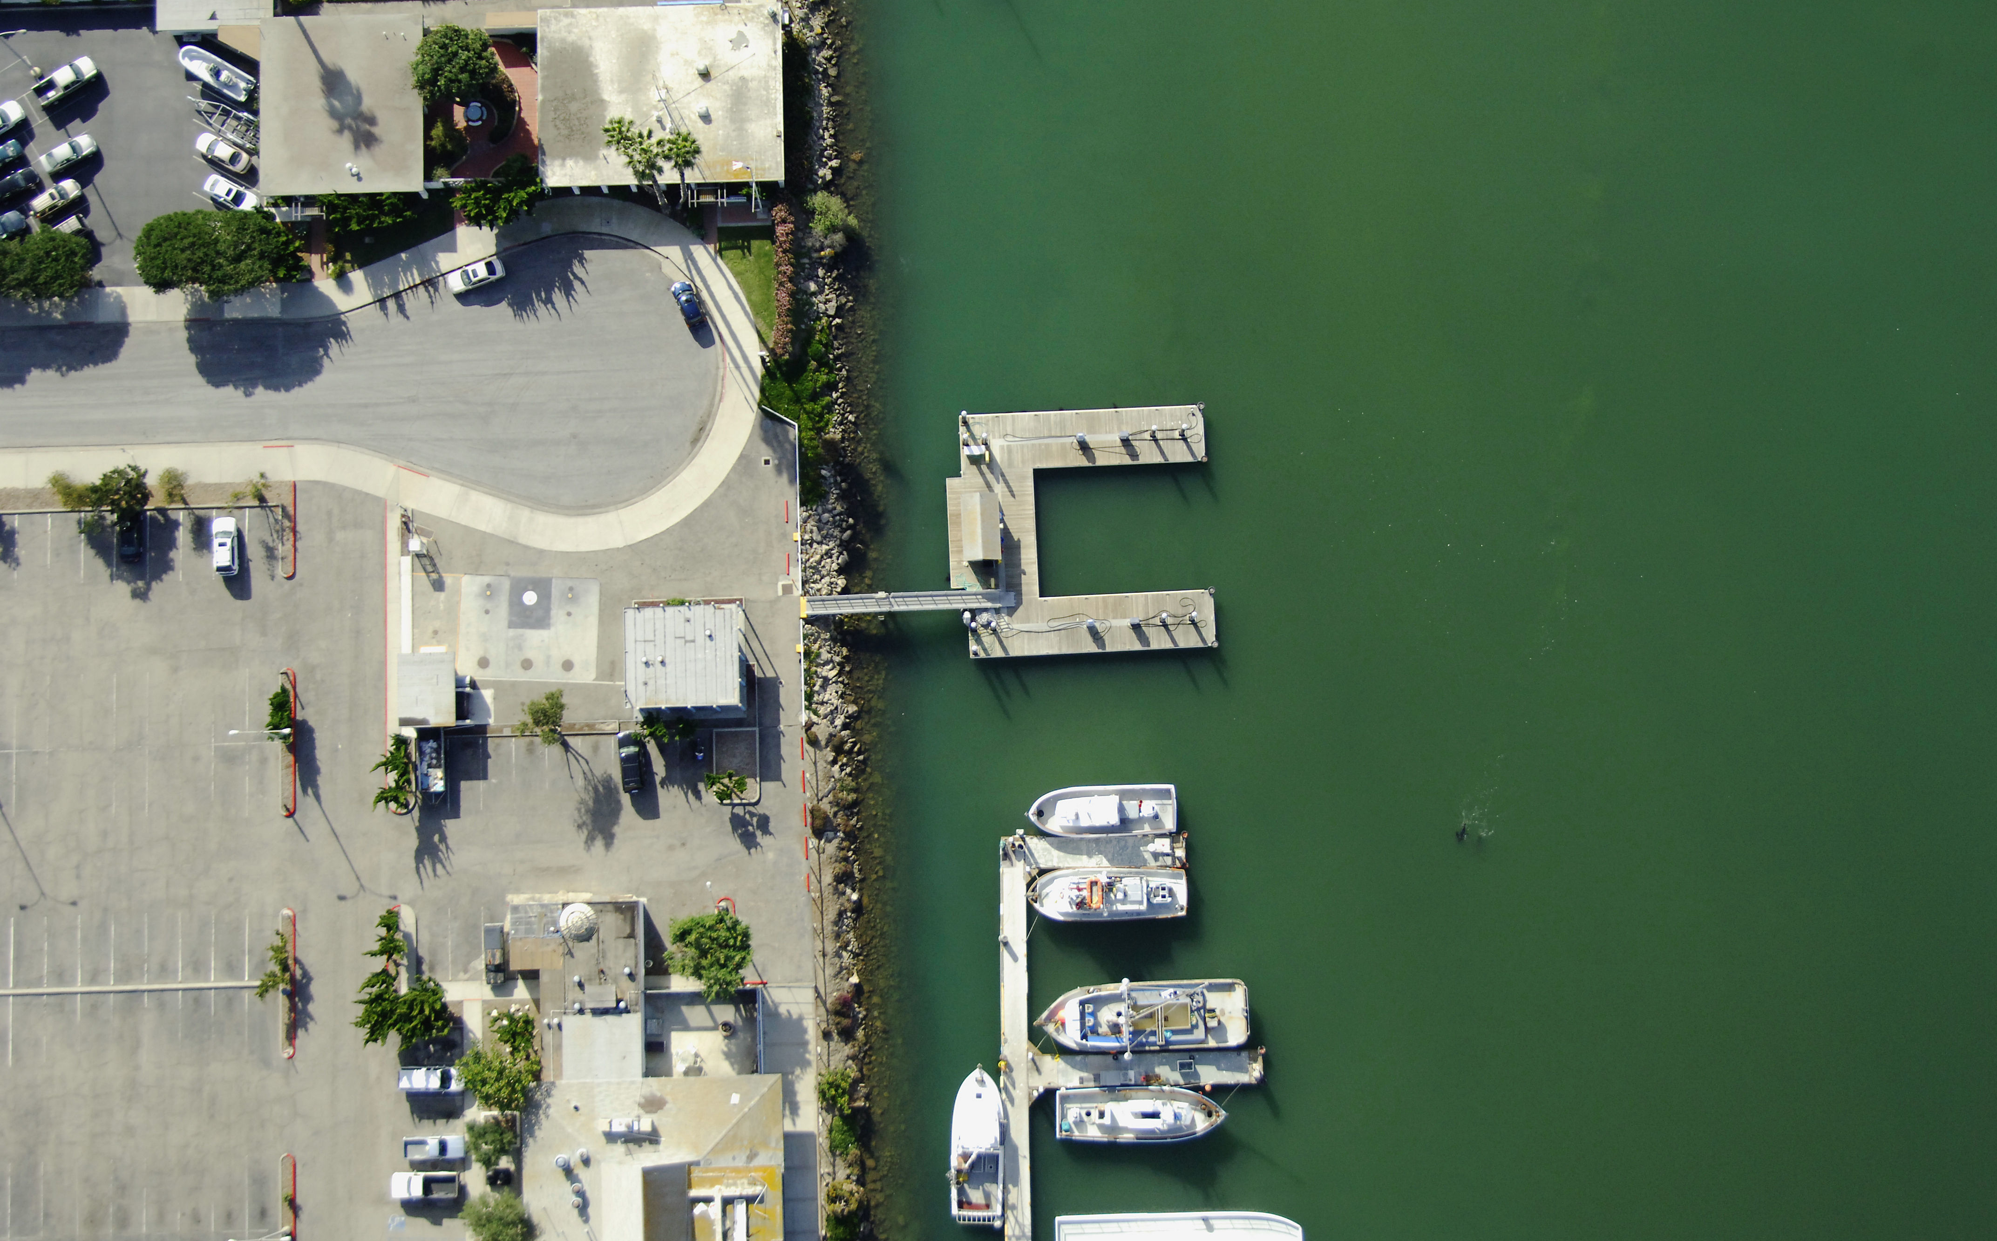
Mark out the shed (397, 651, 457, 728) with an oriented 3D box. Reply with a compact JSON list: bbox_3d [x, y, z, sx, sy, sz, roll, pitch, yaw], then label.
[{"bbox_3d":[-45.028,5.563,210.982,4.520,2.800,5.870,-2,85,0],"label":"shed"}]

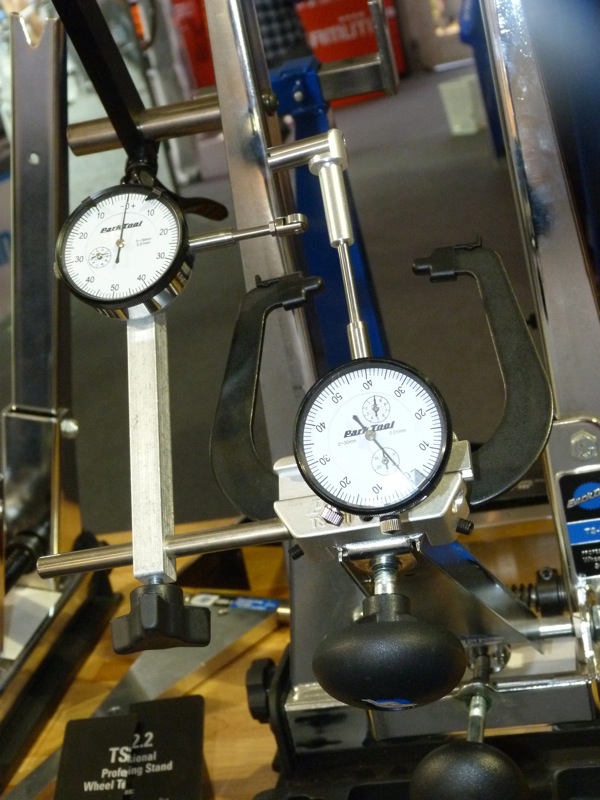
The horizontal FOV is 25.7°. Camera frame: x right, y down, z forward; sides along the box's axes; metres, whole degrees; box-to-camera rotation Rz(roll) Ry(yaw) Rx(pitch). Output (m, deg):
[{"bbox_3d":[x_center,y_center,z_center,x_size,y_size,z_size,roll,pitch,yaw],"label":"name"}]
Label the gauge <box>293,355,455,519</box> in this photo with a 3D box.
[{"bbox_3d":[0.029,0.016,0.504,0.059,0.059,0.026,-10,-14,11],"label":"gauge"}]

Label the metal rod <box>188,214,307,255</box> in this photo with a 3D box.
[{"bbox_3d":[-0.023,-0.072,0.573,0.055,0.009,0.009,-8,-22,16],"label":"metal rod"}]

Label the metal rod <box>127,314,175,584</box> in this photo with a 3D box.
[{"bbox_3d":[-0.065,0.014,0.572,0.013,0.131,0.013,-11,-23,15],"label":"metal rod"}]

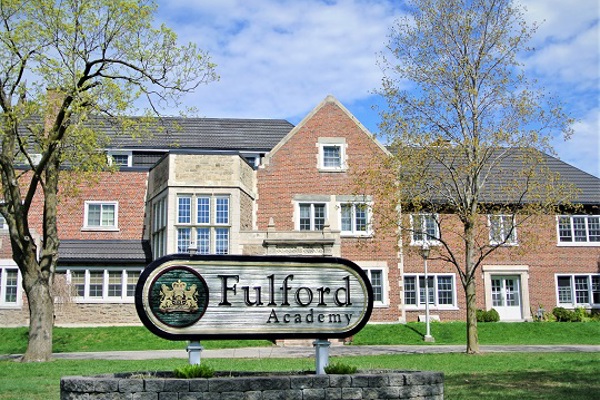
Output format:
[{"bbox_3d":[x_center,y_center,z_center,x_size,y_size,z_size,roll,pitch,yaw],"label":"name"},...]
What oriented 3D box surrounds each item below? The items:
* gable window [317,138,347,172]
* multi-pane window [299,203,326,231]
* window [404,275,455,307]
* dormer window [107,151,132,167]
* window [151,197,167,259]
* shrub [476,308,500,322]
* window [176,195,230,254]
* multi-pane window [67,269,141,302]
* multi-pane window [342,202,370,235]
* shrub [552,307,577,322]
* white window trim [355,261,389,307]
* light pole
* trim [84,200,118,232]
[{"bbox_3d":[1.608,-2.244,35.427,1.503,1.797,0.200,0,-10,-4],"label":"gable window"},{"bbox_3d":[0.647,0.948,36.314,1.512,1.705,0.200,0,-10,-5],"label":"multi-pane window"},{"bbox_3d":[7.014,4.943,38.253,2.919,1.737,0.150,0,-10,-4],"label":"window"},{"bbox_3d":[-9.675,-2.194,37.694,1.294,0.901,0.200,0,-10,-5],"label":"dormer window"},{"bbox_3d":[-6.624,1.450,32.821,0.170,2.848,3.292,4,-11,-23],"label":"window"},{"bbox_3d":[10.483,6.439,39.023,1.318,0.770,1.000,0,-10,-5],"label":"shrub"},{"bbox_3d":[-4.323,1.152,31.332,2.430,2.848,0.170,0,-10,-4],"label":"window"},{"bbox_3d":[-9.539,4.229,34.379,3.751,1.772,0.250,0,-10,-5],"label":"multi-pane window"},{"bbox_3d":[2.892,0.992,36.509,1.581,1.740,0.200,0,-10,-5],"label":"multi-pane window"},{"bbox_3d":[14.897,6.462,39.417,1.291,0.861,1.000,0,-10,-5],"label":"shrub"},{"bbox_3d":[3.593,4.311,35.961,1.924,2.349,0.250,0,-10,-5],"label":"white window trim"},{"bbox_3d":[5.526,4.017,30.683,0.450,4.244,0.450,0,-10,-4],"label":"light pole"},{"bbox_3d":[-9.817,0.785,34.492,1.765,1.547,0.200,0,-10,-4],"label":"trim"}]

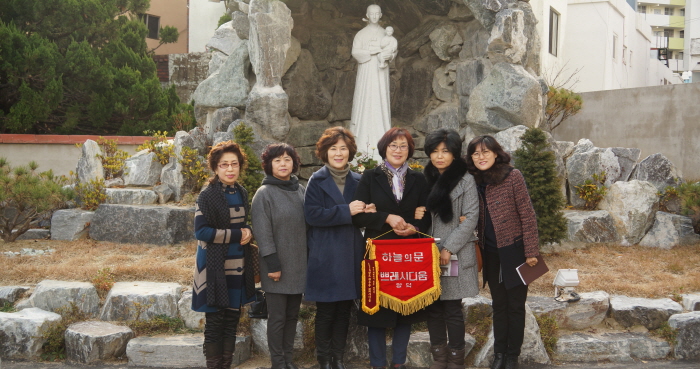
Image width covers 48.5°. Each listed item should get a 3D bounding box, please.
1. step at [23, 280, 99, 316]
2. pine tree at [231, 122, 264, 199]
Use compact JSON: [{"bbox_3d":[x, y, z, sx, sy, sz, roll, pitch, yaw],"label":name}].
[{"bbox_3d":[-2.173,0.851,5.951,0.530,0.215,0.400,1,4,0],"label":"step"},{"bbox_3d":[-1.040,-0.006,7.612,0.480,1.190,0.480,1,3,0],"label":"pine tree"}]

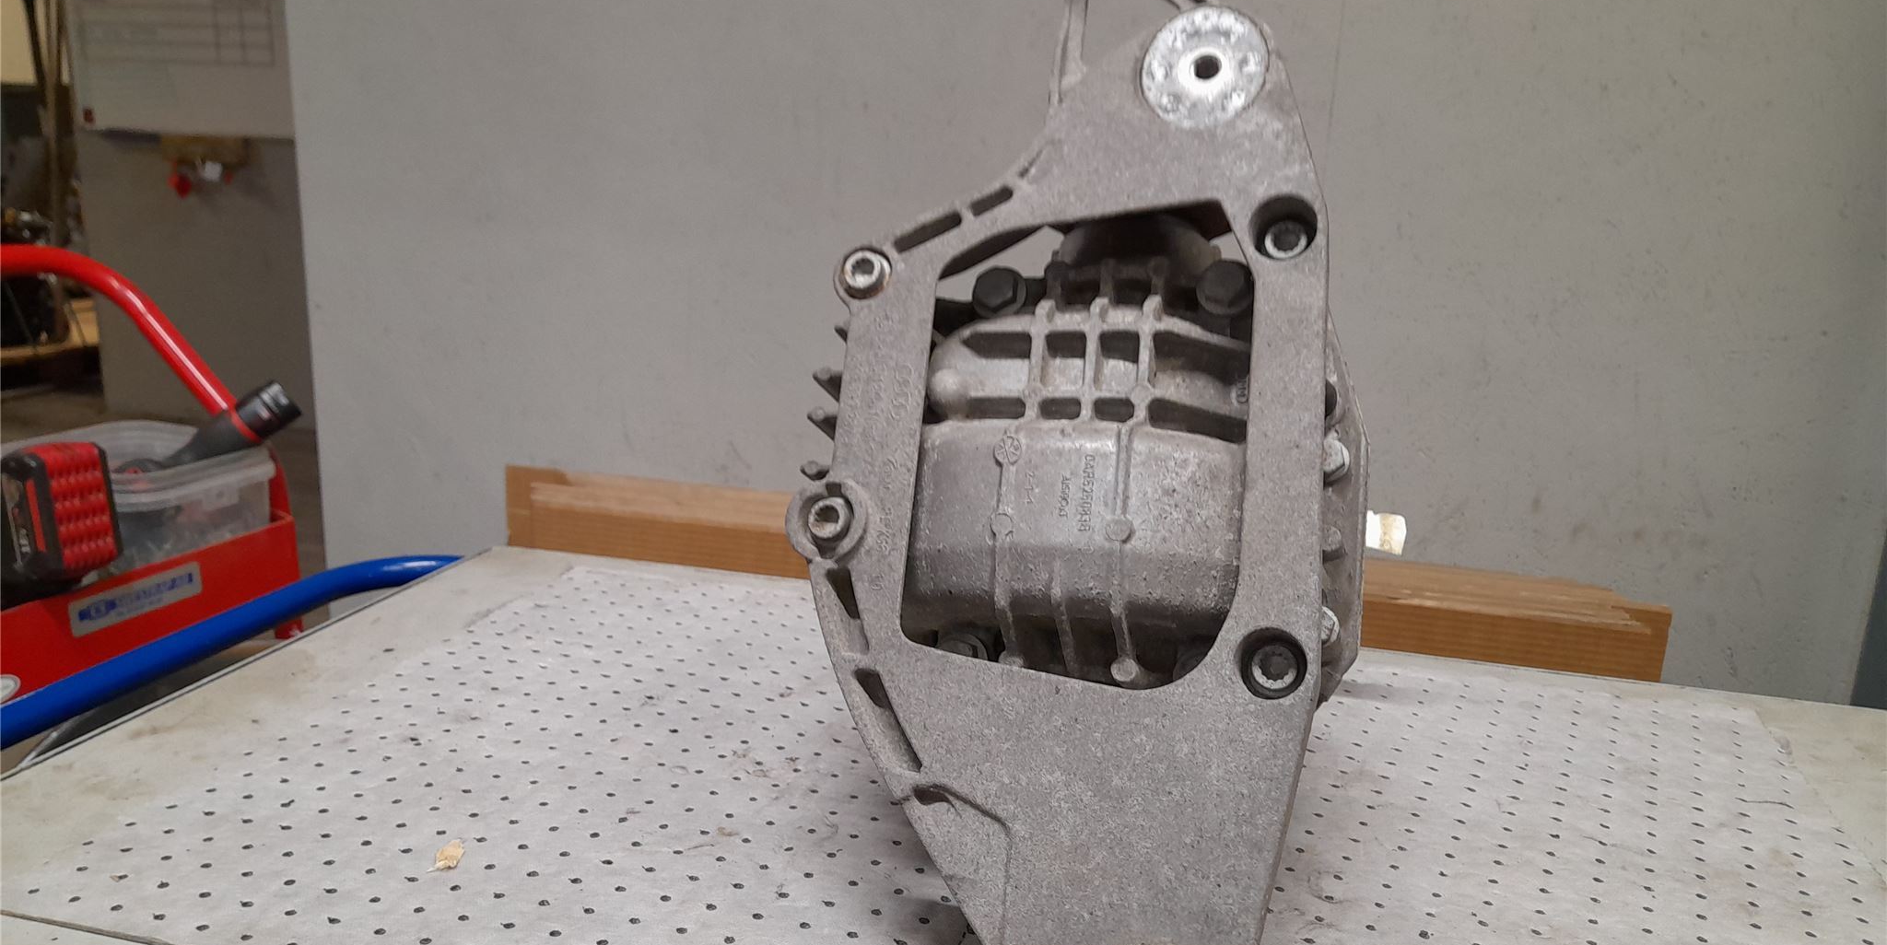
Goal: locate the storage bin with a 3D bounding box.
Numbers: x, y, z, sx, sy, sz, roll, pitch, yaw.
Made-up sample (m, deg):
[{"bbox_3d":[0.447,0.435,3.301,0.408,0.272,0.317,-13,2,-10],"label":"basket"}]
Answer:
[{"bbox_3d":[-0.759,0.078,1.095,0.260,0.135,0.340,8,14,22],"label":"storage bin"}]

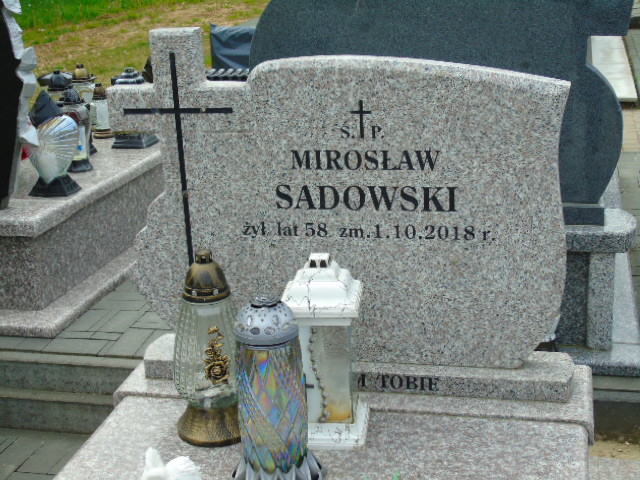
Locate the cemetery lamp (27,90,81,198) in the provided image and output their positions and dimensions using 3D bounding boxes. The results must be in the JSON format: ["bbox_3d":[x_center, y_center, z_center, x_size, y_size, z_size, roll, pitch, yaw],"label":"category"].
[{"bbox_3d":[-0.934,-0.336,3.447,0.160,0.356,0.113,1,17,14],"label":"cemetery lamp"}]

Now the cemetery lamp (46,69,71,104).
[{"bbox_3d":[-1.068,-0.528,4.115,0.101,0.349,0.101,-7,17,-14],"label":"cemetery lamp"}]

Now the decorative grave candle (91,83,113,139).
[{"bbox_3d":[-0.978,-0.579,4.463,0.091,0.236,0.091,-6,17,-11],"label":"decorative grave candle"}]

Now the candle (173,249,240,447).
[{"bbox_3d":[-0.206,0.196,1.907,0.159,0.361,0.159,-7,17,-14],"label":"candle"}]

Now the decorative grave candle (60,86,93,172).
[{"bbox_3d":[-0.930,-0.424,3.807,0.109,0.315,0.109,-7,17,-13],"label":"decorative grave candle"}]

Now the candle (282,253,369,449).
[{"bbox_3d":[0.010,0.199,1.874,0.146,0.352,0.146,-1,17,6],"label":"candle"}]

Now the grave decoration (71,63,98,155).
[{"bbox_3d":[-0.962,-0.533,4.087,0.104,0.364,0.104,-7,17,-12],"label":"grave decoration"}]

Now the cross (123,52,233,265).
[{"bbox_3d":[-0.284,-0.148,2.054,0.234,0.469,0.015,1,17,14],"label":"cross"}]

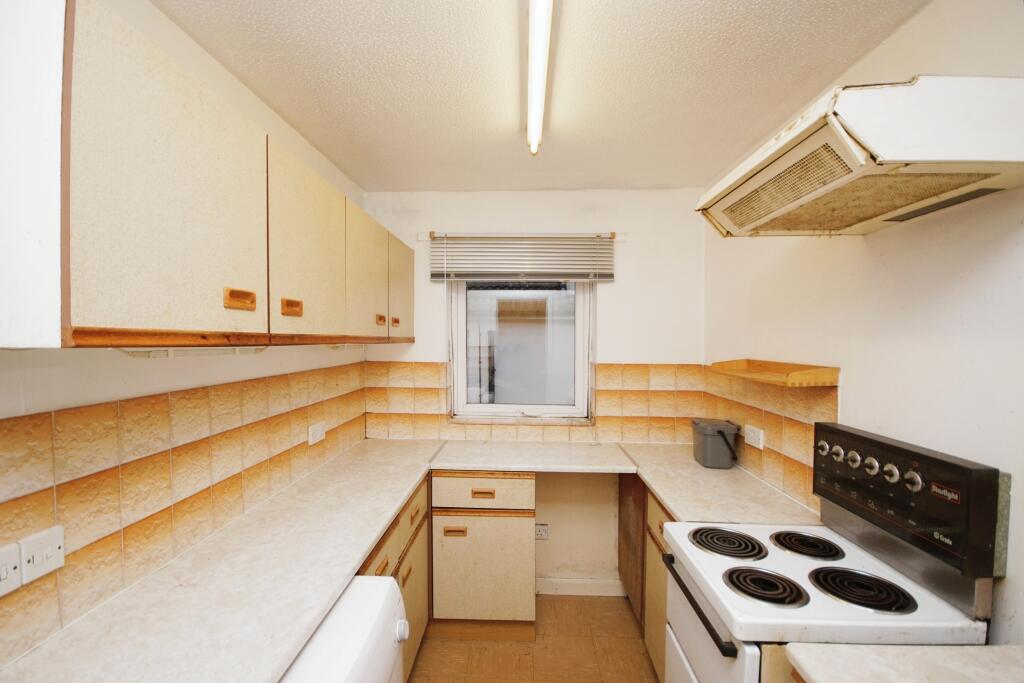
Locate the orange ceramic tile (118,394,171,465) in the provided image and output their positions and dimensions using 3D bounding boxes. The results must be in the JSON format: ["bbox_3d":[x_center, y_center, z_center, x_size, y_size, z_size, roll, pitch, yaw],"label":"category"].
[{"bbox_3d":[-0.926,0.215,1.081,0.010,0.150,0.145,0,1,2],"label":"orange ceramic tile"}]

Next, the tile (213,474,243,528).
[{"bbox_3d":[-0.913,0.512,1.370,0.010,0.147,0.150,0,0,2],"label":"tile"}]

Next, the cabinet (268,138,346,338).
[{"bbox_3d":[-0.760,-0.261,1.300,0.298,0.525,0.472,0,1,2],"label":"cabinet"}]

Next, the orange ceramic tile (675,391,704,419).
[{"bbox_3d":[1.018,0.359,2.443,0.153,0.150,0.010,0,1,2],"label":"orange ceramic tile"}]

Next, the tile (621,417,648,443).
[{"bbox_3d":[0.715,0.509,2.466,0.150,0.148,0.010,0,1,2],"label":"tile"}]

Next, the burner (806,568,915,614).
[{"bbox_3d":[0.834,0.594,1.024,0.197,0.025,0.197,0,1,2],"label":"burner"}]

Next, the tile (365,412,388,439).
[{"bbox_3d":[-0.799,0.503,2.541,0.134,0.149,0.010,0,1,3],"label":"tile"}]

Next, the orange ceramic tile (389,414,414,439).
[{"bbox_3d":[-0.659,0.507,2.550,0.148,0.150,0.010,0,1,3],"label":"orange ceramic tile"}]

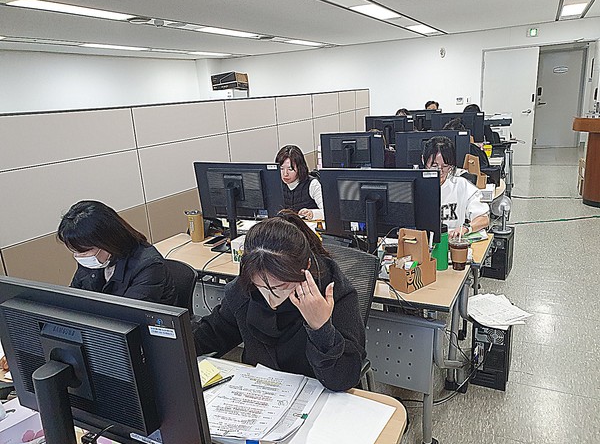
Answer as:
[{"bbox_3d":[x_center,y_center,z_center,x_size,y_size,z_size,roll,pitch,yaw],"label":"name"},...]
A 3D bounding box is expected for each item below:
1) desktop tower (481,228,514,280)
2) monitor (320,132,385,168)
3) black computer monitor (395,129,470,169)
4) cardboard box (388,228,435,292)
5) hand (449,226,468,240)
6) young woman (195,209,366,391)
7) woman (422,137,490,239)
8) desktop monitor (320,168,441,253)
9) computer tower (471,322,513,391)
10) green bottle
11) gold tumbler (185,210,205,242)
[{"bbox_3d":[1.683,0.251,3.819,0.177,0.361,0.360,6,19,31],"label":"desktop tower"},{"bbox_3d":[0.452,-0.533,3.927,0.560,0.480,0.200,3,17,23],"label":"monitor"},{"bbox_3d":[1.045,-0.479,3.573,0.560,0.480,0.200,3,17,24],"label":"black computer monitor"},{"bbox_3d":[0.505,0.153,1.991,0.195,0.244,0.125,-13,18,-30],"label":"cardboard box"},{"bbox_3d":[0.885,0.060,2.510,0.130,0.060,0.085,-7,16,-12],"label":"hand"},{"bbox_3d":[-0.021,0.555,1.513,0.600,1.180,0.660,4,18,27],"label":"young woman"},{"bbox_3d":[0.862,0.138,2.722,0.520,1.260,0.720,5,18,27],"label":"woman"},{"bbox_3d":[0.363,-0.004,2.110,0.560,0.480,0.200,4,18,25],"label":"desktop monitor"},{"bbox_3d":[1.076,0.662,2.522,0.170,0.357,0.380,5,18,27],"label":"computer tower"},{"bbox_3d":[0.658,0.109,2.105,0.076,0.216,0.076,4,18,27],"label":"green bottle"},{"bbox_3d":[-0.647,0.010,2.816,0.090,0.195,0.090,-4,16,1],"label":"gold tumbler"}]

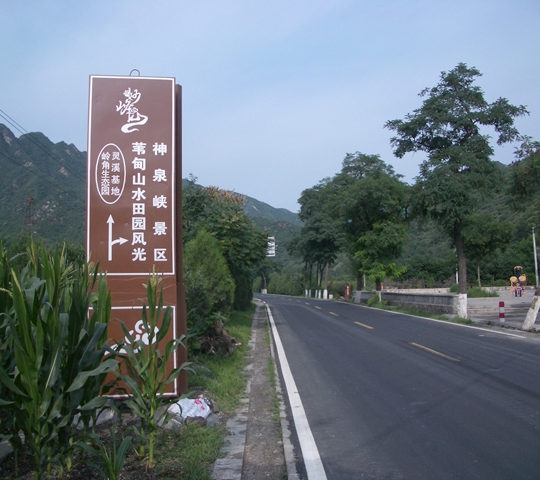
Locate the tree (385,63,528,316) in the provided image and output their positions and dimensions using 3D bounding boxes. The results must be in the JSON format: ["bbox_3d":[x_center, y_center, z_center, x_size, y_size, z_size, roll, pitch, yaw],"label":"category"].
[{"bbox_3d":[8.620,-2.362,29.749,6.600,11.860,6.200,0,-4,0],"label":"tree"}]

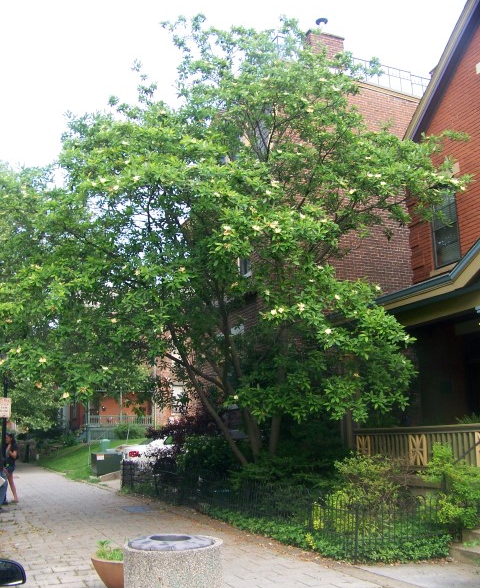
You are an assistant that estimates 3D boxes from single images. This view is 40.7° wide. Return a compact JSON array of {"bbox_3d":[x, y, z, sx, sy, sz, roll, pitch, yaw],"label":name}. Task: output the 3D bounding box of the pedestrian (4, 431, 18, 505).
[{"bbox_3d":[-5.464,4.140,15.522,0.400,1.600,0.450,2,-13,-11],"label":"pedestrian"}]

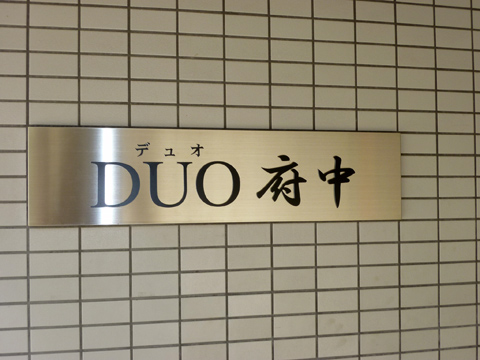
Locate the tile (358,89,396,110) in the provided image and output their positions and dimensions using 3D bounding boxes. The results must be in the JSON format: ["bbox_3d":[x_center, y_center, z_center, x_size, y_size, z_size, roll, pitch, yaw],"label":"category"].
[{"bbox_3d":[0.309,-0.183,1.325,0.095,0.045,0.008,0,-2,-13],"label":"tile"}]

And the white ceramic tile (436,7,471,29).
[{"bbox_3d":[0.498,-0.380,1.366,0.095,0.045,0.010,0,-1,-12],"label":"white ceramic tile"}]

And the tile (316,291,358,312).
[{"bbox_3d":[0.215,0.267,1.292,0.096,0.045,0.009,0,-2,-13],"label":"tile"}]

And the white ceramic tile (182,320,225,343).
[{"bbox_3d":[-0.078,0.318,1.225,0.095,0.045,0.008,0,-2,-13],"label":"white ceramic tile"}]

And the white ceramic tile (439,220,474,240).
[{"bbox_3d":[0.506,0.116,1.363,0.095,0.045,0.008,0,-2,-13],"label":"white ceramic tile"}]

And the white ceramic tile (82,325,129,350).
[{"bbox_3d":[-0.273,0.318,1.181,0.096,0.045,0.009,0,-2,-13],"label":"white ceramic tile"}]

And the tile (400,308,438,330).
[{"bbox_3d":[0.411,0.316,1.336,0.095,0.045,0.008,0,-2,-13],"label":"tile"}]

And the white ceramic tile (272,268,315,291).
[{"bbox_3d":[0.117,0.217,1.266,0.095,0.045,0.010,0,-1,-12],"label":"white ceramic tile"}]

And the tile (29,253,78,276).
[{"bbox_3d":[-0.371,0.169,1.163,0.095,0.045,0.008,0,-1,-13],"label":"tile"}]

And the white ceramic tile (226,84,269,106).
[{"bbox_3d":[0.016,-0.183,1.260,0.096,0.045,0.009,0,-2,-13],"label":"white ceramic tile"}]

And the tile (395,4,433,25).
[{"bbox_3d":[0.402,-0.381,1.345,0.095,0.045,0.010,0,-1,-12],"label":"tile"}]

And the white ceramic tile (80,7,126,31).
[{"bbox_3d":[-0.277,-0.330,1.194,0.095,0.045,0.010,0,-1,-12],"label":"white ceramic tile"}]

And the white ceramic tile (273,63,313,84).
[{"bbox_3d":[0.113,-0.233,1.283,0.096,0.045,0.009,0,-2,-13],"label":"white ceramic tile"}]

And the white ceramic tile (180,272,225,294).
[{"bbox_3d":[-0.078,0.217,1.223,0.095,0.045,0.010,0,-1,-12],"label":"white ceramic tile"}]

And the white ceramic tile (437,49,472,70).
[{"bbox_3d":[0.503,-0.284,1.373,0.095,0.045,0.008,0,-2,-13],"label":"white ceramic tile"}]

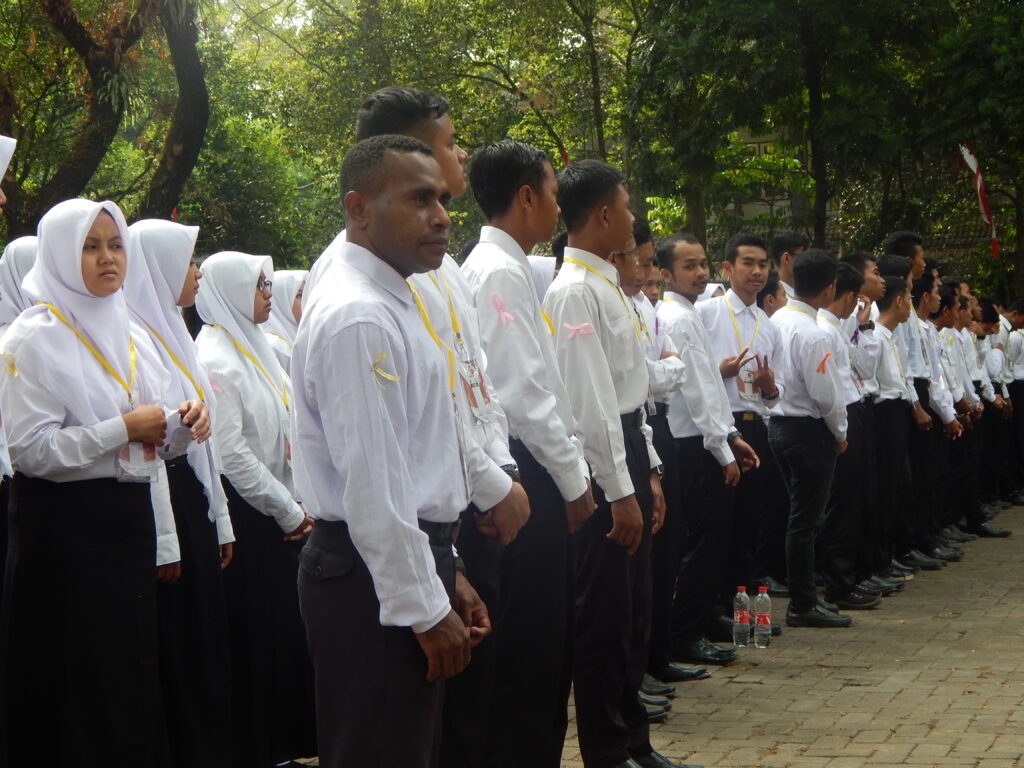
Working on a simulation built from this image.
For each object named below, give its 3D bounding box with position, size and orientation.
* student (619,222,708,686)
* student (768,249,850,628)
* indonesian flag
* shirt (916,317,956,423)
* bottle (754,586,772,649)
[{"bbox_3d":[0.537,0.240,7.480,0.360,1.670,0.480,0,1,30],"label":"student"},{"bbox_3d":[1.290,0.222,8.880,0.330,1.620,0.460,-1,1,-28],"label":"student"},{"bbox_3d":[4.114,-1.609,18.000,0.350,1.010,0.200,0,1,13],"label":"indonesian flag"},{"bbox_3d":[2.277,-0.067,11.000,0.330,0.570,0.450,0,1,22],"label":"shirt"},{"bbox_3d":[1.001,0.929,8.120,0.066,0.245,0.066,0,1,0],"label":"bottle"}]

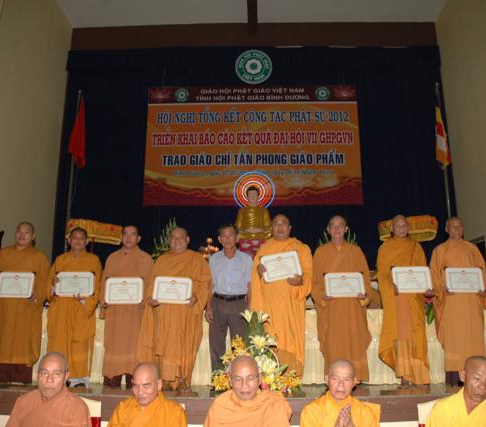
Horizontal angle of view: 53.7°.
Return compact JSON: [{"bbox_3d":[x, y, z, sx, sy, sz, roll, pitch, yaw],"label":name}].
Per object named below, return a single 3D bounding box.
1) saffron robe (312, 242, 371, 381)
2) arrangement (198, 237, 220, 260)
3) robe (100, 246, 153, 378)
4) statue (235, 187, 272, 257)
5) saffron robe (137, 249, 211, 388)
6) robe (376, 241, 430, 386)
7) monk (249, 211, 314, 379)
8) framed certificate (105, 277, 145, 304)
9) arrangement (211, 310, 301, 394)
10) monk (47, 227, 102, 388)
[{"bbox_3d":[1.018,0.987,4.953,0.610,1.410,0.420,0,-12,0],"label":"saffron robe"},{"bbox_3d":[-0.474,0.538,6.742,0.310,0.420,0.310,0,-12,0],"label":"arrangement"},{"bbox_3d":[-1.143,0.957,4.766,0.510,1.269,0.420,1,-12,-3],"label":"robe"},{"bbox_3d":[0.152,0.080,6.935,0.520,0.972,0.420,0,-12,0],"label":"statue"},{"bbox_3d":[-0.667,1.000,4.674,0.688,1.316,0.450,0,-12,0],"label":"saffron robe"},{"bbox_3d":[1.677,0.981,5.015,0.536,1.490,0.420,1,-12,-3],"label":"robe"},{"bbox_3d":[0.396,0.857,4.950,0.630,1.730,0.420,0,-12,0],"label":"monk"},{"bbox_3d":[-1.179,0.766,4.775,0.378,0.270,0.025,1,-12,-5],"label":"framed certificate"},{"bbox_3d":[0.122,1.252,4.334,0.800,0.702,0.550,0,-12,0],"label":"arrangement"},{"bbox_3d":[-1.684,0.909,4.826,0.502,1.574,0.420,2,-12,-8],"label":"monk"}]

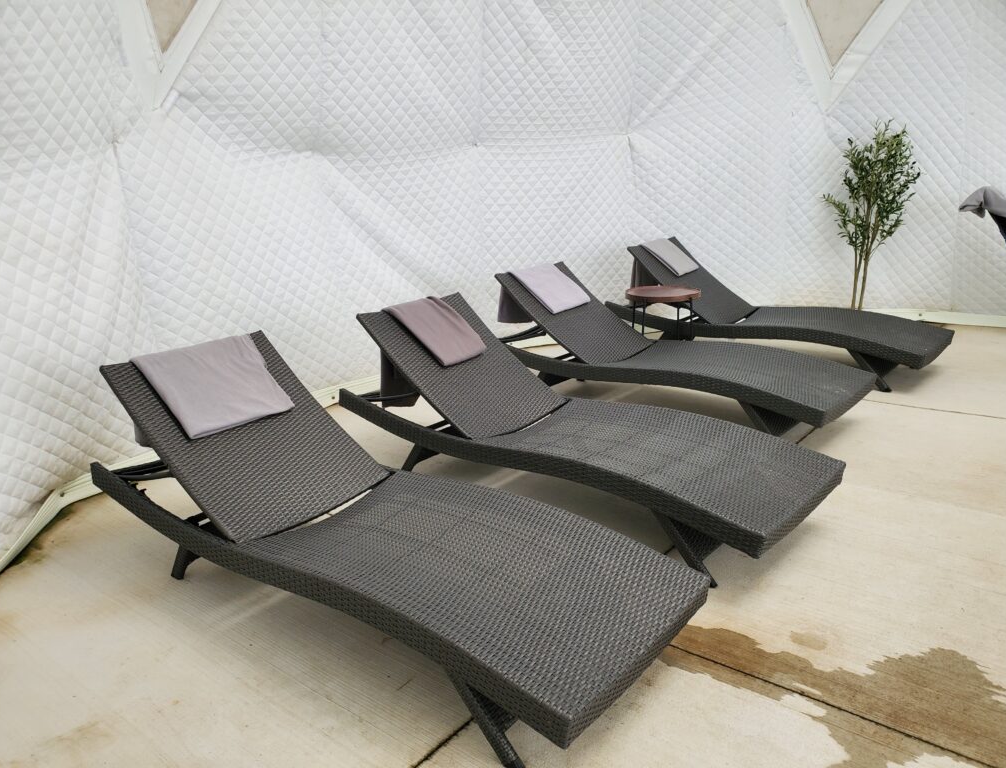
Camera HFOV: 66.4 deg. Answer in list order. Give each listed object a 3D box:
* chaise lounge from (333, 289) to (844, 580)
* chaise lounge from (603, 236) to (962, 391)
[{"bbox_3d":[0.231,0.091,3.149,2.086,0.713,0.684,13,22,40],"label":"chaise lounge"},{"bbox_3d":[1.718,-0.512,5.003,2.086,0.713,0.684,13,22,40],"label":"chaise lounge"}]

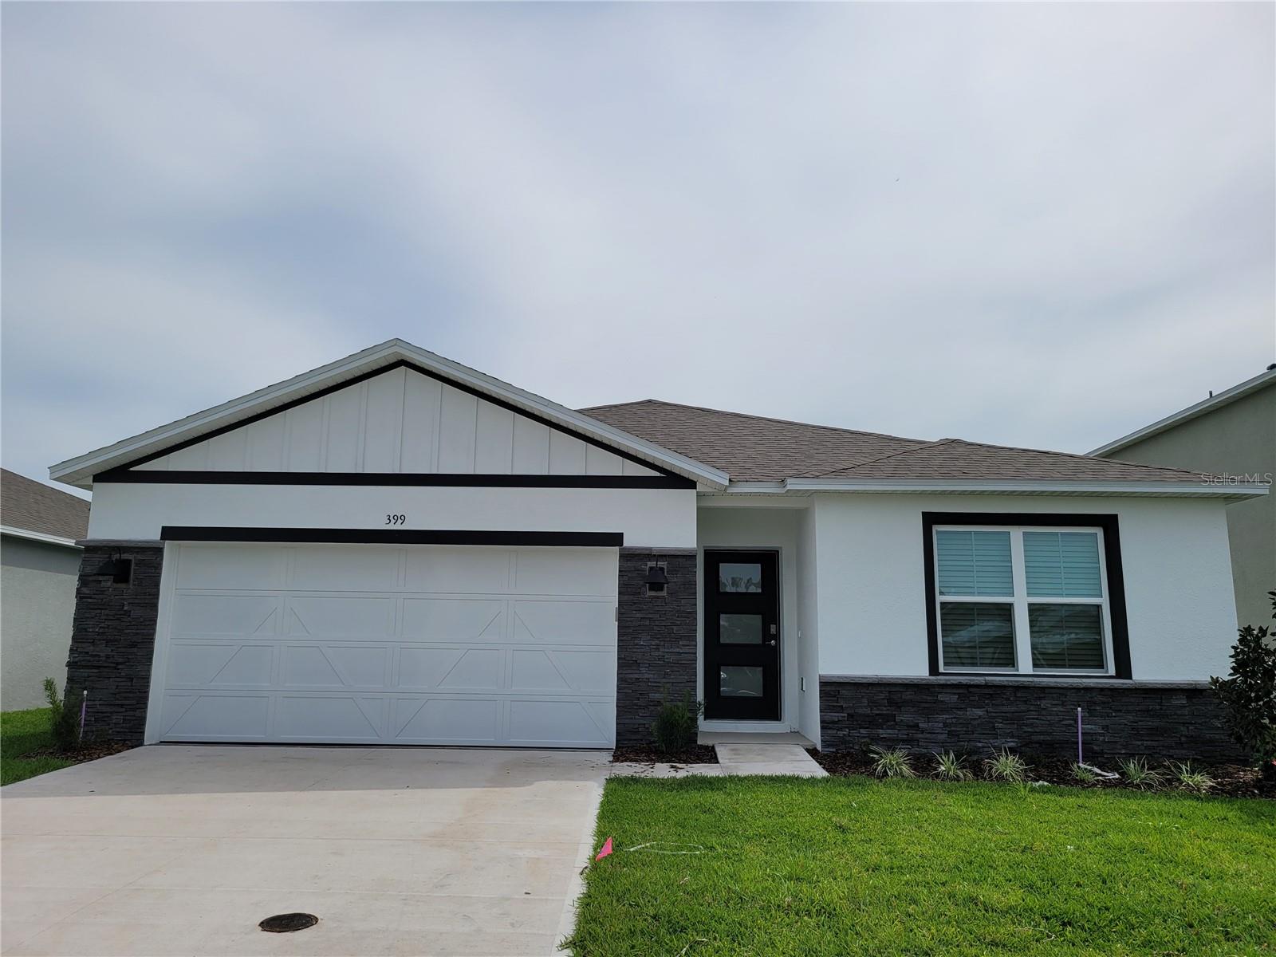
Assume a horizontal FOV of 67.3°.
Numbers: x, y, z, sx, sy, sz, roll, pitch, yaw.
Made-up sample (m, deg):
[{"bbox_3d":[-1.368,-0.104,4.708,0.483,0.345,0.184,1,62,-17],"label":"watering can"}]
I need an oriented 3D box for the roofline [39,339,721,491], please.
[{"bbox_3d":[-2.650,-0.677,10.478,7.247,1.620,0.451,1,-10,1],"label":"roofline"}]

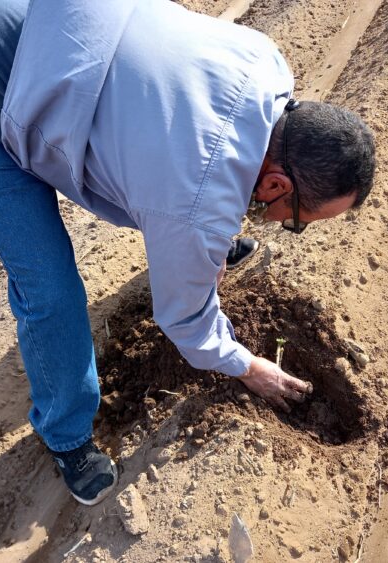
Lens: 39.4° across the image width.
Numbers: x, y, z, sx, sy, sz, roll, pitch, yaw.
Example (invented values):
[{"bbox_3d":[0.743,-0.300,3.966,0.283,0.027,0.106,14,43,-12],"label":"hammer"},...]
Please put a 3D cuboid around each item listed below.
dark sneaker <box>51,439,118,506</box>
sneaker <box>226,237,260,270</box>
[{"bbox_3d":[-0.282,0.373,1.284,0.110,0.110,0.290,-21,47,-13],"label":"dark sneaker"},{"bbox_3d":[0.072,-0.085,1.689,0.290,0.110,0.110,-22,47,-6],"label":"sneaker"}]

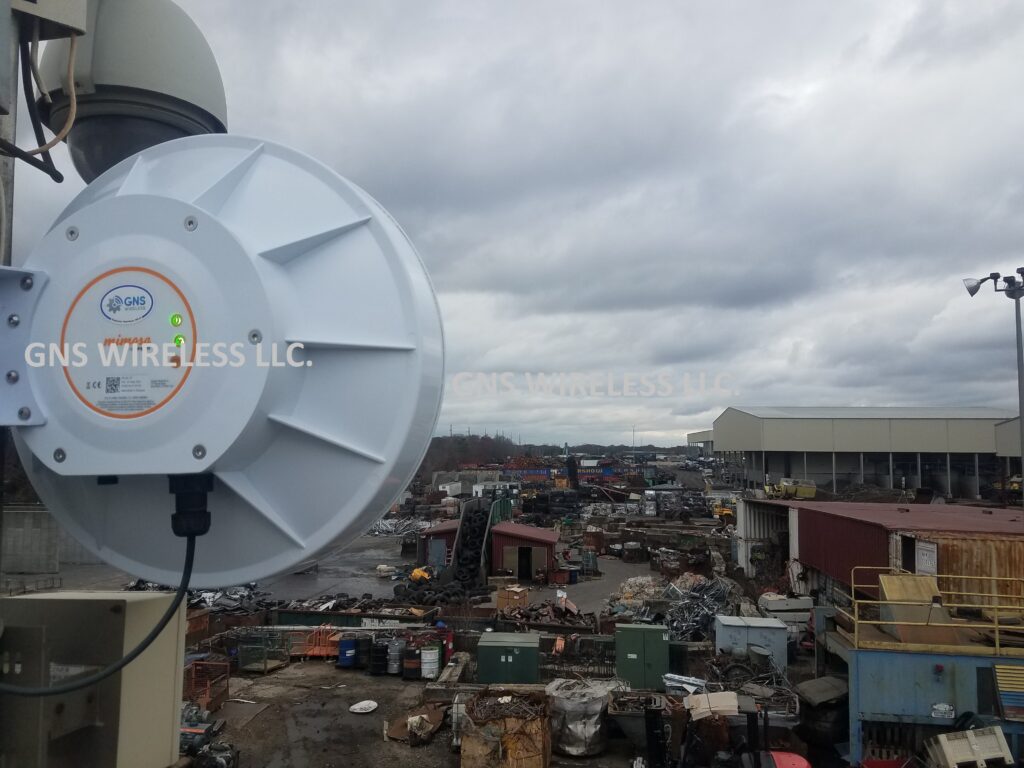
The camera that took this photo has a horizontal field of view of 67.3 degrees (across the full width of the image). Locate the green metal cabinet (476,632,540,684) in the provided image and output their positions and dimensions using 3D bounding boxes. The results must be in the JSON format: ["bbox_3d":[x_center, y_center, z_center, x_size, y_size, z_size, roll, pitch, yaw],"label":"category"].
[{"bbox_3d":[-0.023,9.156,25.754,1.920,1.420,1.500,0,-5,6],"label":"green metal cabinet"}]

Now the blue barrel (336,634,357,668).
[{"bbox_3d":[-5.740,9.481,27.179,0.590,0.930,0.590,0,-5,0],"label":"blue barrel"}]

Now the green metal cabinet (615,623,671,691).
[{"bbox_3d":[4.081,8.589,24.112,1.610,1.900,0.580,0,-6,6],"label":"green metal cabinet"}]

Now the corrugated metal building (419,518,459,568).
[{"bbox_3d":[-4.280,10.529,49.863,2.800,3.050,4.200,0,-5,7],"label":"corrugated metal building"}]

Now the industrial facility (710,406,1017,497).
[{"bbox_3d":[69.471,12.847,153.379,49.000,16.800,47.000,0,-5,5],"label":"industrial facility"}]

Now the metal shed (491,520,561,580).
[{"bbox_3d":[0.949,10.295,47.776,3.750,3.200,4.400,0,-5,7],"label":"metal shed"}]

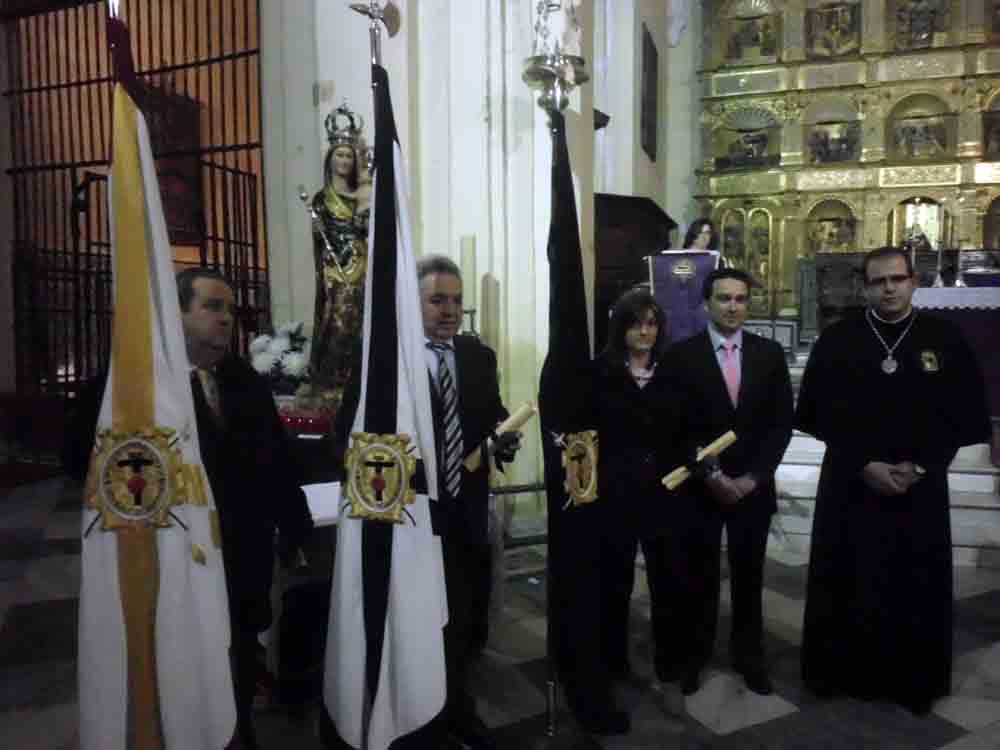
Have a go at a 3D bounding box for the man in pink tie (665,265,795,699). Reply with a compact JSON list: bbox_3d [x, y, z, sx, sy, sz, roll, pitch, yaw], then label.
[{"bbox_3d":[0.964,0.421,3.156,0.530,1.720,0.350,0,4,0],"label":"man in pink tie"}]

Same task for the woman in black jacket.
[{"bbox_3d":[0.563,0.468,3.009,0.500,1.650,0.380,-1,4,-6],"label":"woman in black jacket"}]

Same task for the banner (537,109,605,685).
[{"bbox_3d":[0.262,0.093,2.793,0.270,2.050,0.210,-2,4,-23],"label":"banner"}]

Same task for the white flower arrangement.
[{"bbox_3d":[-1.141,-0.086,3.903,0.320,0.380,0.300,-1,4,-12],"label":"white flower arrangement"}]

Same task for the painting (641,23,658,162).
[{"bbox_3d":[1.513,-2.828,7.626,0.080,1.240,1.100,1,4,20],"label":"painting"}]

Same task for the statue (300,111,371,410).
[{"bbox_3d":[-0.832,-0.631,3.966,0.430,1.580,0.400,-1,4,-12],"label":"statue"}]

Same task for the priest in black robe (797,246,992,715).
[{"bbox_3d":[1.607,0.388,3.074,0.740,1.790,0.450,0,4,9],"label":"priest in black robe"}]

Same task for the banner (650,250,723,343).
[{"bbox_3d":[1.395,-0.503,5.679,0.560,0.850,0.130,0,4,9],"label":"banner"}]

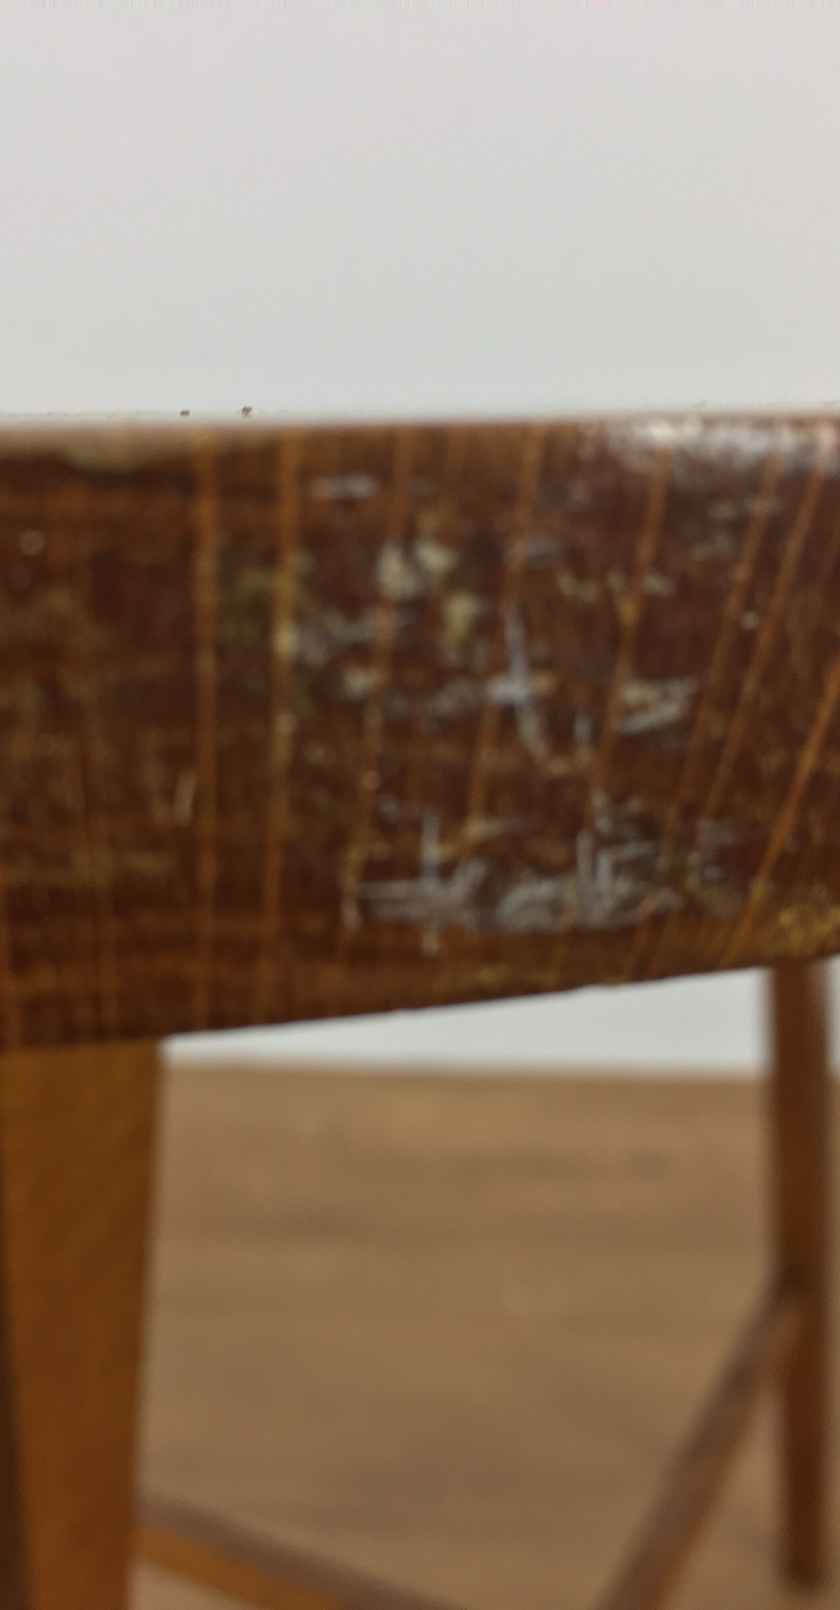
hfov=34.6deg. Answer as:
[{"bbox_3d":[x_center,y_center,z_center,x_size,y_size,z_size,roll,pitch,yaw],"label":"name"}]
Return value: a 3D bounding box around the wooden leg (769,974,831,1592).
[{"bbox_3d":[0.141,0.124,0.497,0.028,0.439,0.028,9,27,34],"label":"wooden leg"}]

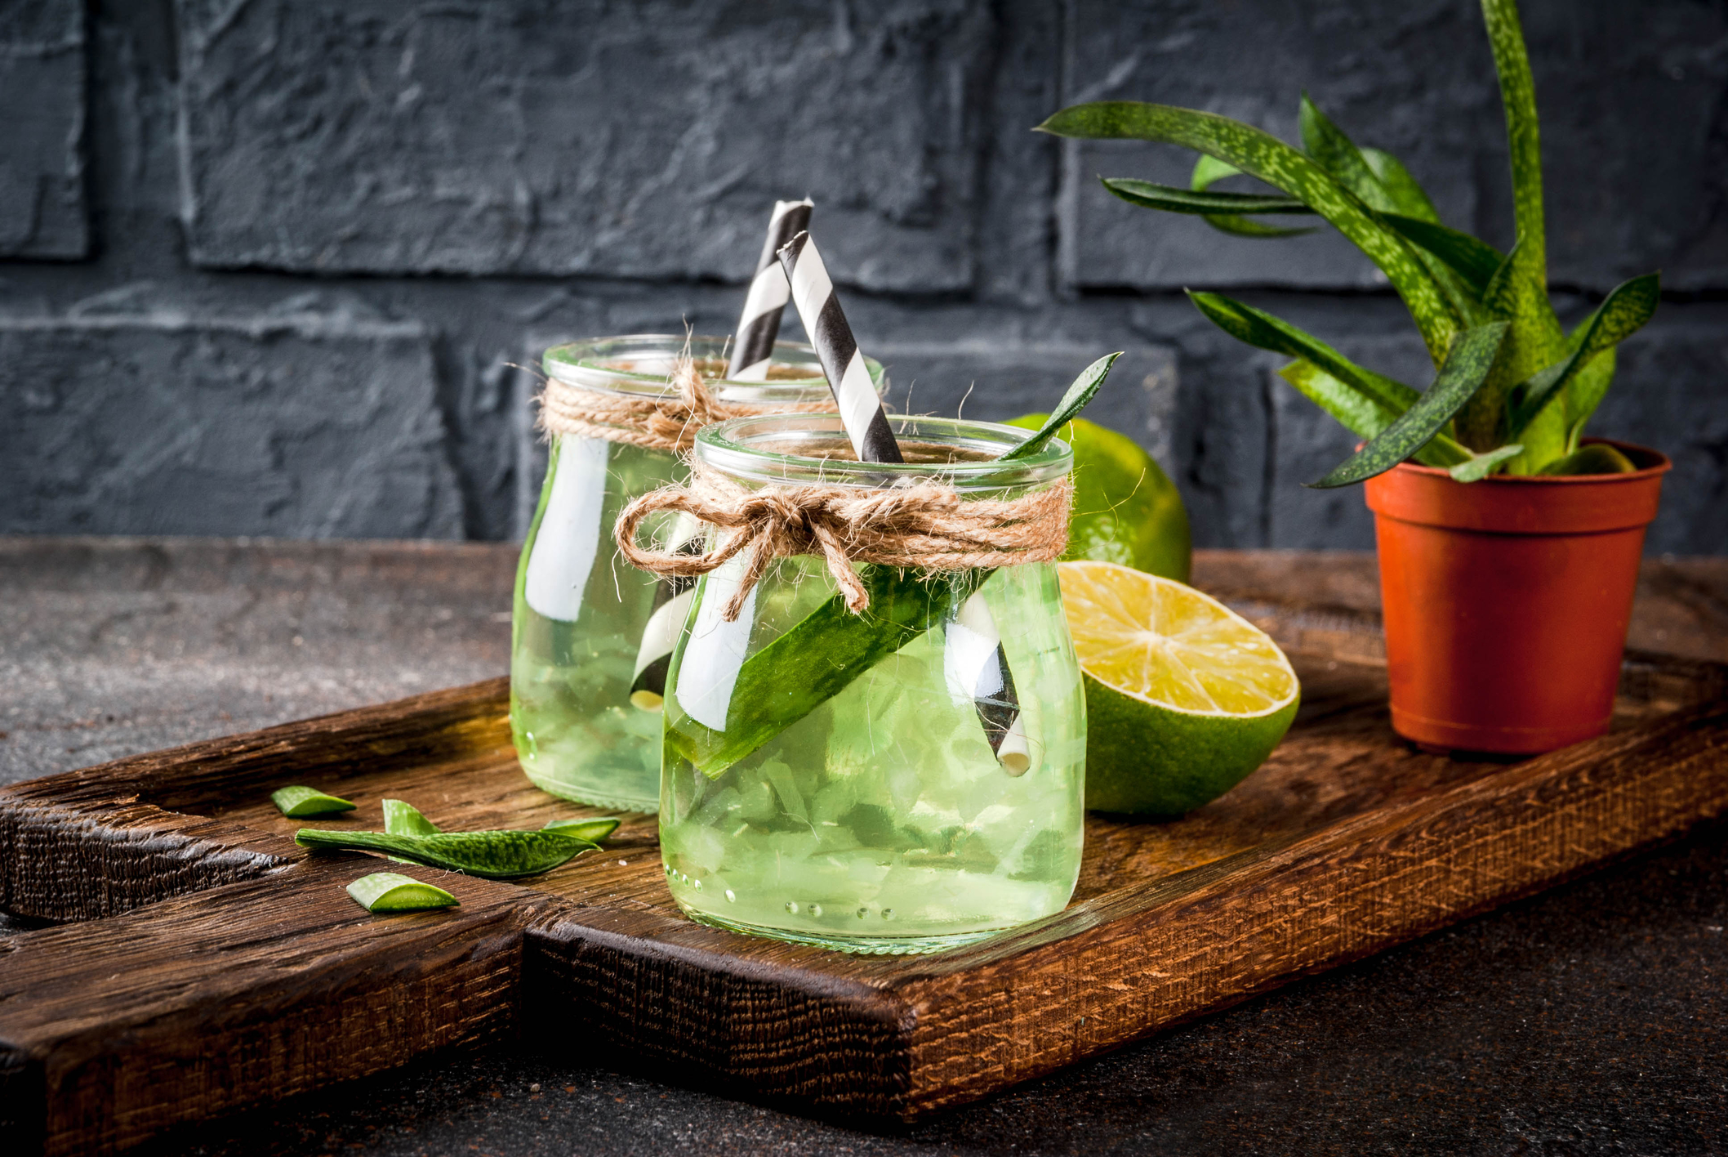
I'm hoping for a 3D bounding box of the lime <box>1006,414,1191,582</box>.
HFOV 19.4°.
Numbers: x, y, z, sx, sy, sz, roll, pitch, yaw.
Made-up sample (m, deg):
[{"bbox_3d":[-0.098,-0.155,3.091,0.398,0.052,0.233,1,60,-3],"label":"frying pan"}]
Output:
[{"bbox_3d":[0.035,-0.004,0.968,0.057,0.056,0.057,2,10,0],"label":"lime"}]

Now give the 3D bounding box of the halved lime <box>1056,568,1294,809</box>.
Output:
[{"bbox_3d":[0.045,0.024,0.883,0.053,0.031,0.053,35,26,29],"label":"halved lime"}]

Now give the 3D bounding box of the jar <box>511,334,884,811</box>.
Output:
[{"bbox_3d":[-0.027,-0.001,0.888,0.068,0.075,0.068,2,10,0],"label":"jar"}]

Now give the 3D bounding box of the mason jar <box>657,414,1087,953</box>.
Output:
[{"bbox_3d":[0.002,0.015,0.801,0.068,0.075,0.068,2,10,0],"label":"mason jar"}]

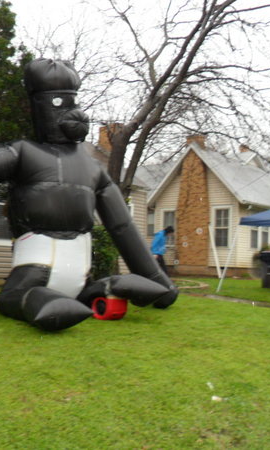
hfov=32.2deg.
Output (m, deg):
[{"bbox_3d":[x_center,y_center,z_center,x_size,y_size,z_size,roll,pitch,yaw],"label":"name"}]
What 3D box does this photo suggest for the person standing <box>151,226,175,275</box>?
[{"bbox_3d":[0.883,0.868,14.500,0.650,1.680,0.520,2,-5,3],"label":"person standing"}]

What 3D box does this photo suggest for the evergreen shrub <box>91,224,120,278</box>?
[{"bbox_3d":[-0.944,0.799,13.600,1.050,1.650,1.050,2,-5,0],"label":"evergreen shrub"}]

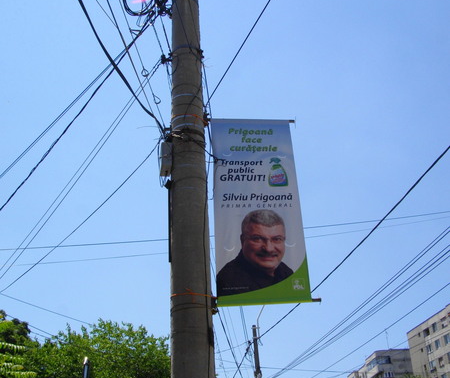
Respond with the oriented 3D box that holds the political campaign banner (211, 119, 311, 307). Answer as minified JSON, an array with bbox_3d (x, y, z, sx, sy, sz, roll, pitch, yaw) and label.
[{"bbox_3d":[0.309,0.137,5.287,0.824,2.020,0.050,0,-31,-6],"label":"political campaign banner"}]

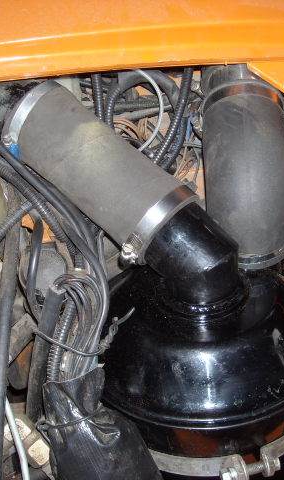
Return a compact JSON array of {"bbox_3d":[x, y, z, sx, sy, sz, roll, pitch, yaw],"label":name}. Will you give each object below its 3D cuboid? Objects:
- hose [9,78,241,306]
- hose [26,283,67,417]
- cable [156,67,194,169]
[{"bbox_3d":[-0.015,-0.045,0.655,0.285,0.110,0.102,41,57,19],"label":"hose"},{"bbox_3d":[-0.102,0.128,0.690,0.019,0.172,0.019,14,29,0],"label":"hose"},{"bbox_3d":[0.044,-0.155,0.815,0.019,0.135,0.017,16,14,0],"label":"cable"}]

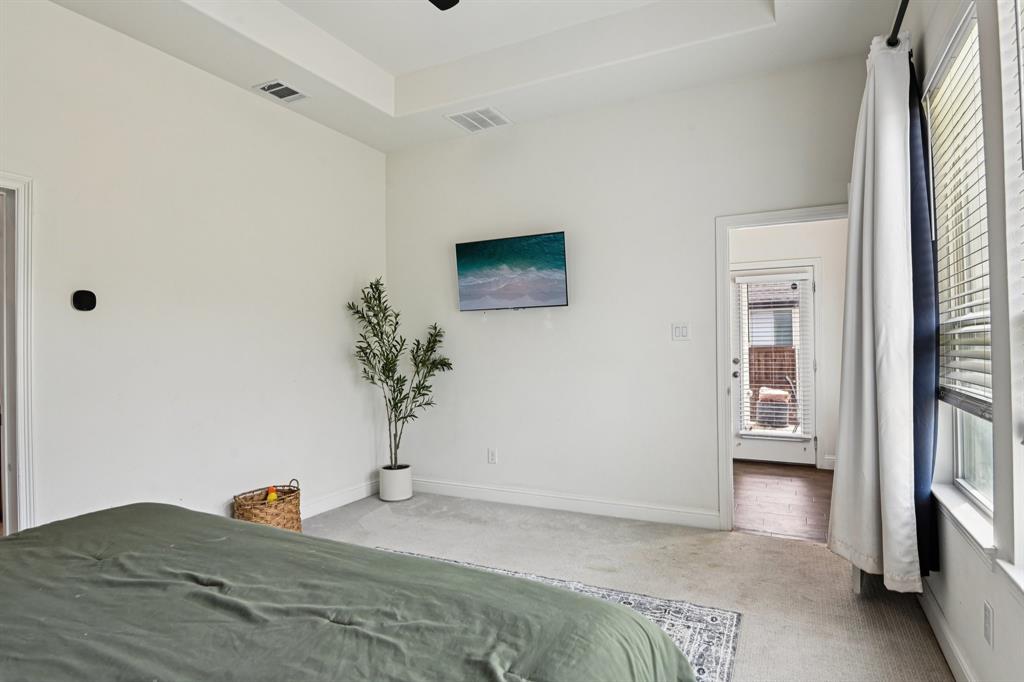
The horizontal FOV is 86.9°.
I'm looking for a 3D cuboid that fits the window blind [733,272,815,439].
[{"bbox_3d":[2.714,0.163,5.633,0.720,1.700,0.060,-1,-1,28],"label":"window blind"}]

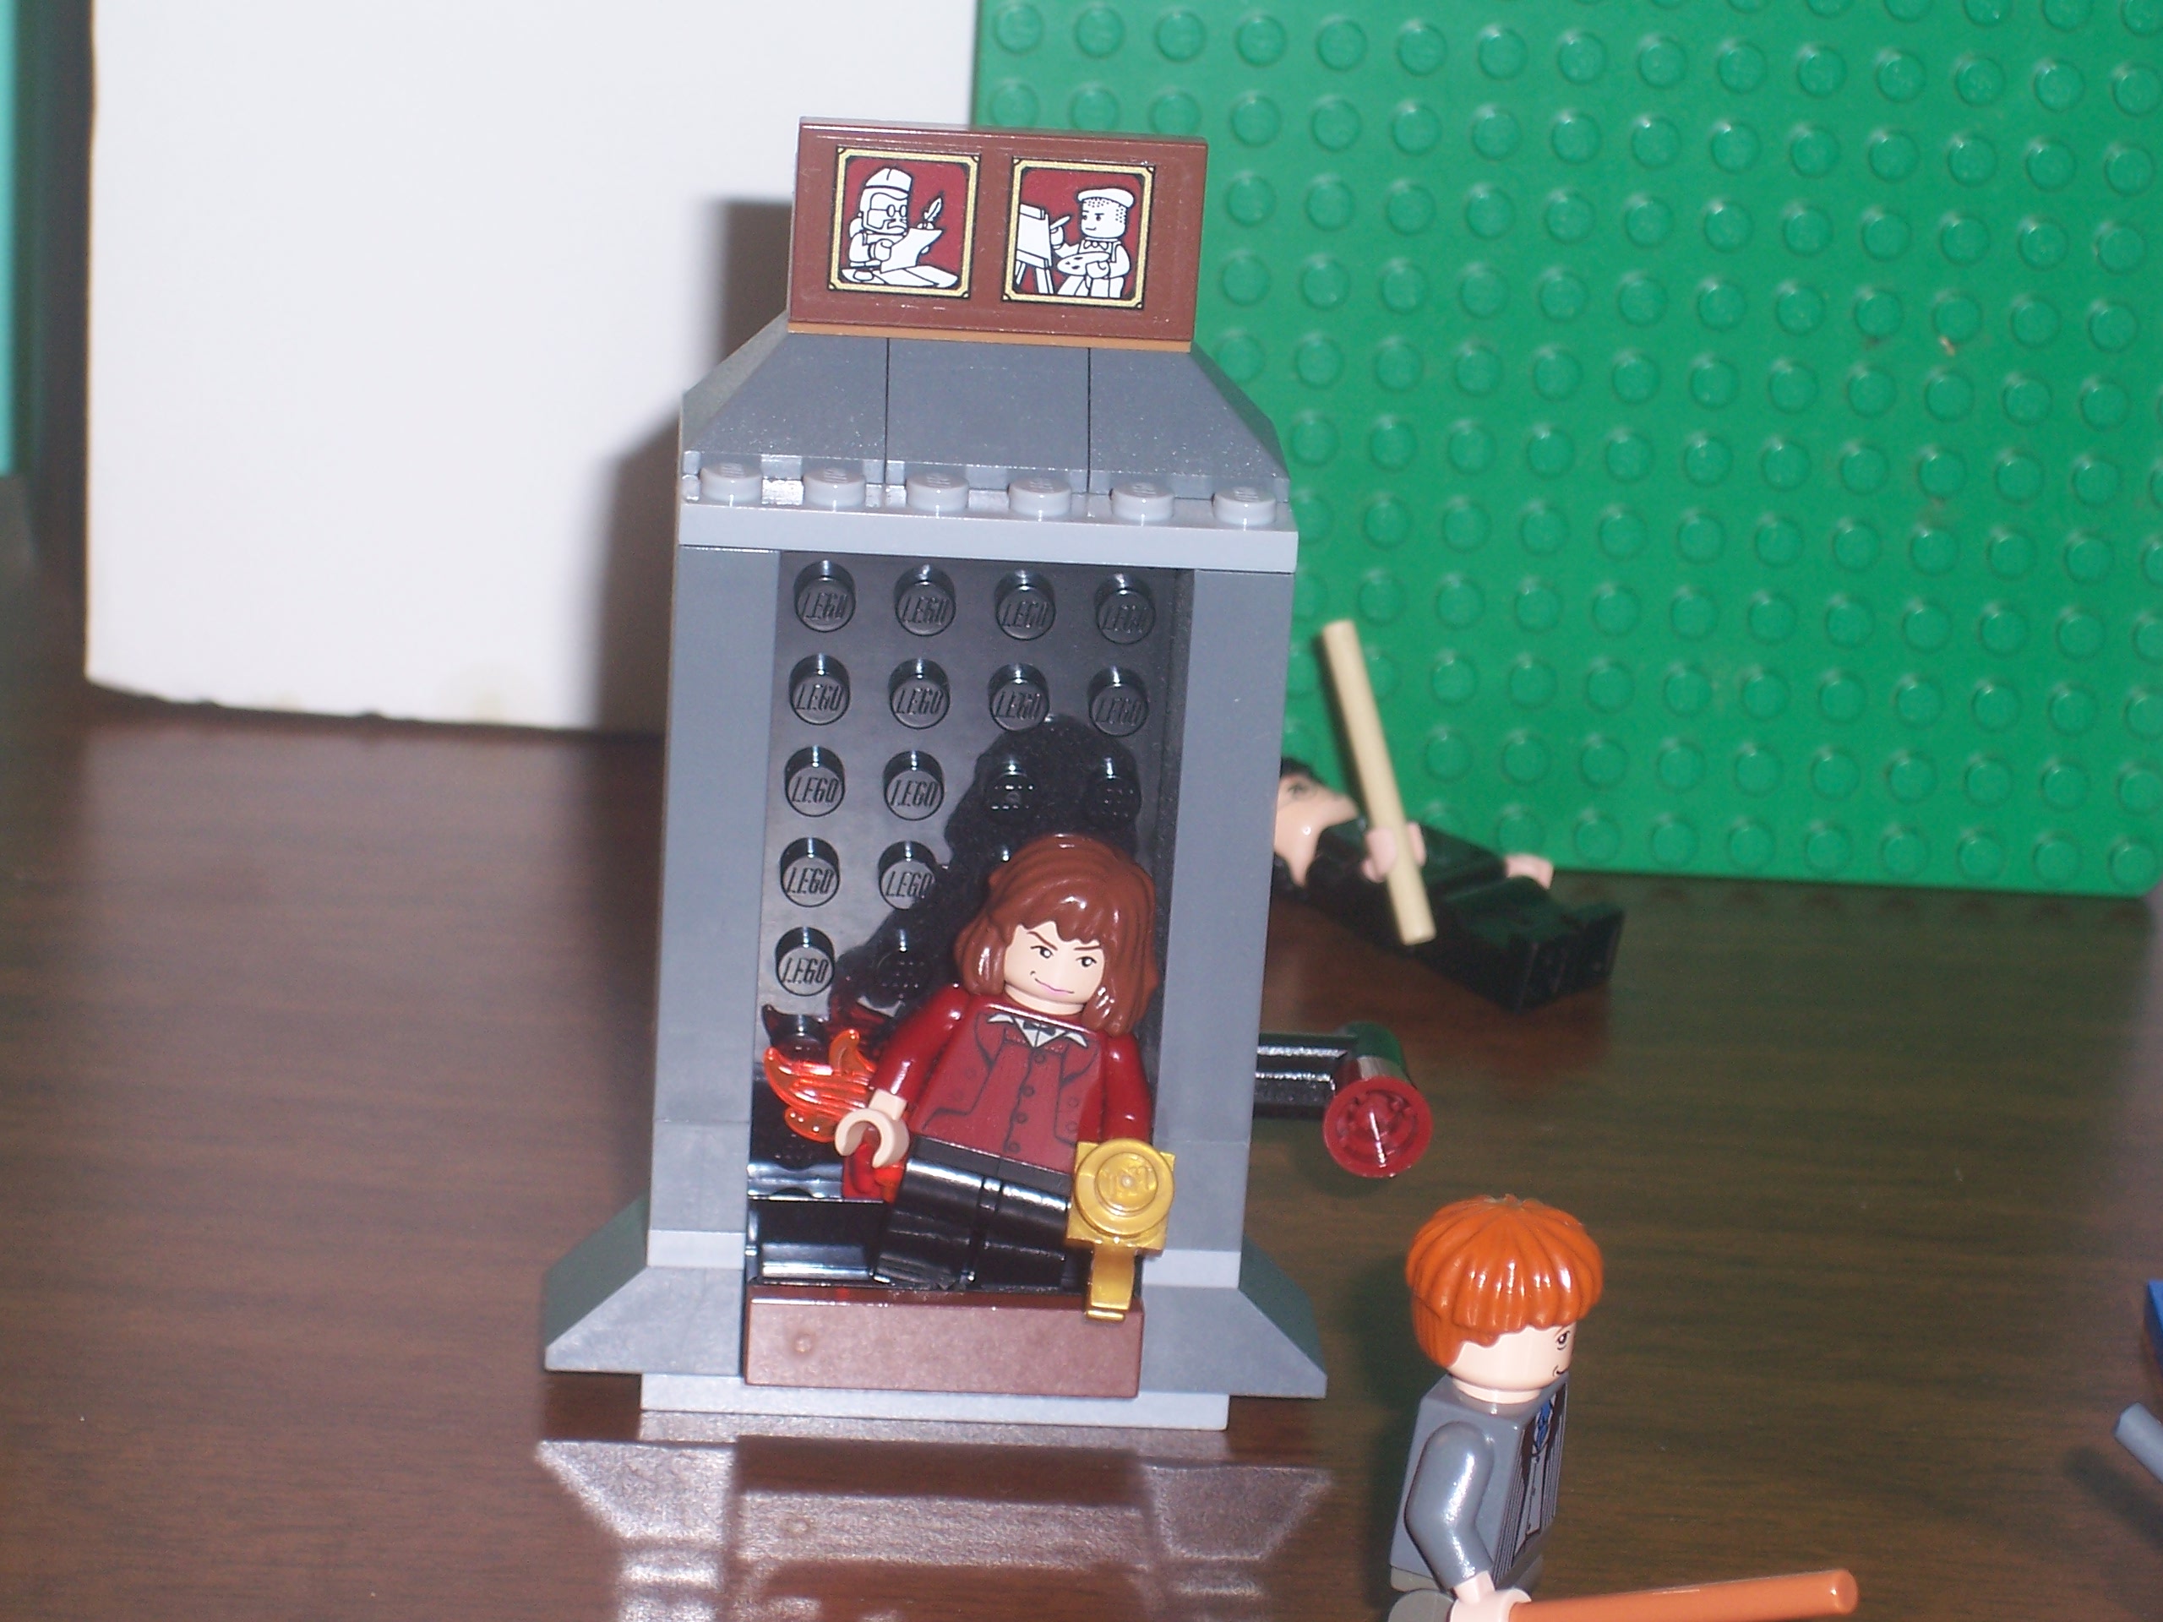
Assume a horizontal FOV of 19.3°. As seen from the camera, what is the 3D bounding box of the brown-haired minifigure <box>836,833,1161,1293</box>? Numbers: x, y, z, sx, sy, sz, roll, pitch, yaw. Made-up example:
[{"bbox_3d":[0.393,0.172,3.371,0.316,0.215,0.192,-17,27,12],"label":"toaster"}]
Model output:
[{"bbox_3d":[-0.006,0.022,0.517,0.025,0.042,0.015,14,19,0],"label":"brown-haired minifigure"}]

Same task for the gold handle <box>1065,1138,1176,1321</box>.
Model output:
[{"bbox_3d":[0.003,0.034,0.508,0.008,0.014,0.008,8,-17,-4],"label":"gold handle"}]

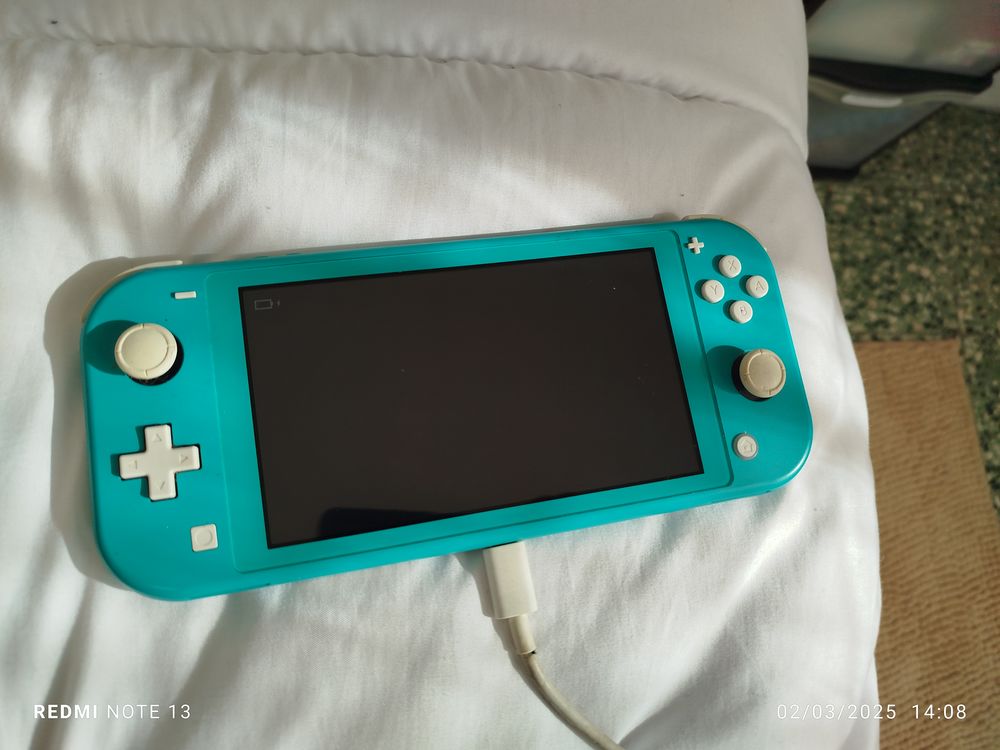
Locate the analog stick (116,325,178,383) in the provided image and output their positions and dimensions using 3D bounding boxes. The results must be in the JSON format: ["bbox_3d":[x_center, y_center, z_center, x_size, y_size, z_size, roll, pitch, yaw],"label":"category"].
[{"bbox_3d":[-0.091,-0.006,0.180,0.015,0.007,0.015,-8,80,-13],"label":"analog stick"}]

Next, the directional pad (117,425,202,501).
[{"bbox_3d":[-0.087,0.022,0.178,0.019,0.003,0.019,-8,80,-13],"label":"directional pad"}]

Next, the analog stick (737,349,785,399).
[{"bbox_3d":[0.079,0.000,0.213,0.015,0.007,0.015,2,78,-11],"label":"analog stick"}]

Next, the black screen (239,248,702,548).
[{"bbox_3d":[-0.006,0.003,0.200,0.125,0.002,0.071,-8,80,-13],"label":"black screen"}]

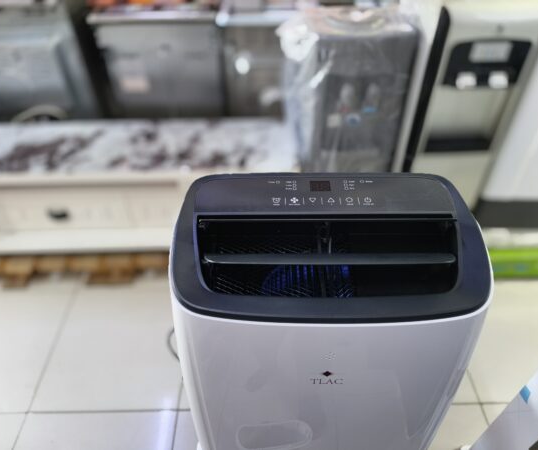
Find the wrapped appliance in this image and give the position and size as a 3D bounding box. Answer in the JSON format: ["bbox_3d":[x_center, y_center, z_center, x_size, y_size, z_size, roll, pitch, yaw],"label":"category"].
[{"bbox_3d":[0.308,-0.369,1.762,0.355,1.000,0.340,-2,44,0],"label":"wrapped appliance"}]

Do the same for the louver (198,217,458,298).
[{"bbox_3d":[0.079,0.050,0.594,0.355,0.050,0.118,0,62,2],"label":"louver"}]

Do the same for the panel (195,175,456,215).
[{"bbox_3d":[0.083,-0.044,0.632,0.380,0.025,0.068,0,62,2],"label":"panel"}]

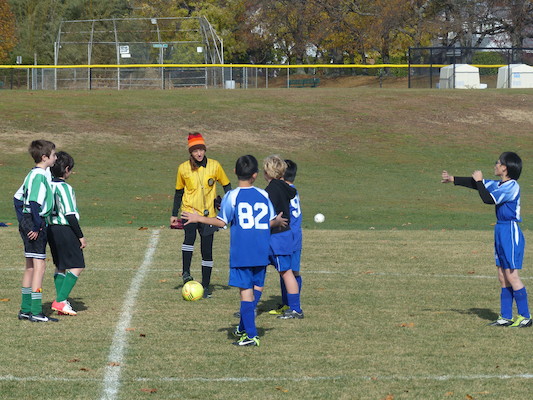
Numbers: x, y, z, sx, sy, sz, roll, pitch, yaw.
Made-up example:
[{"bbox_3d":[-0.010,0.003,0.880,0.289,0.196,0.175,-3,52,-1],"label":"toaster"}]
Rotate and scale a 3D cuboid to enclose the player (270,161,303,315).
[{"bbox_3d":[0.187,0.331,25.900,0.370,1.377,0.410,1,1,32],"label":"player"}]

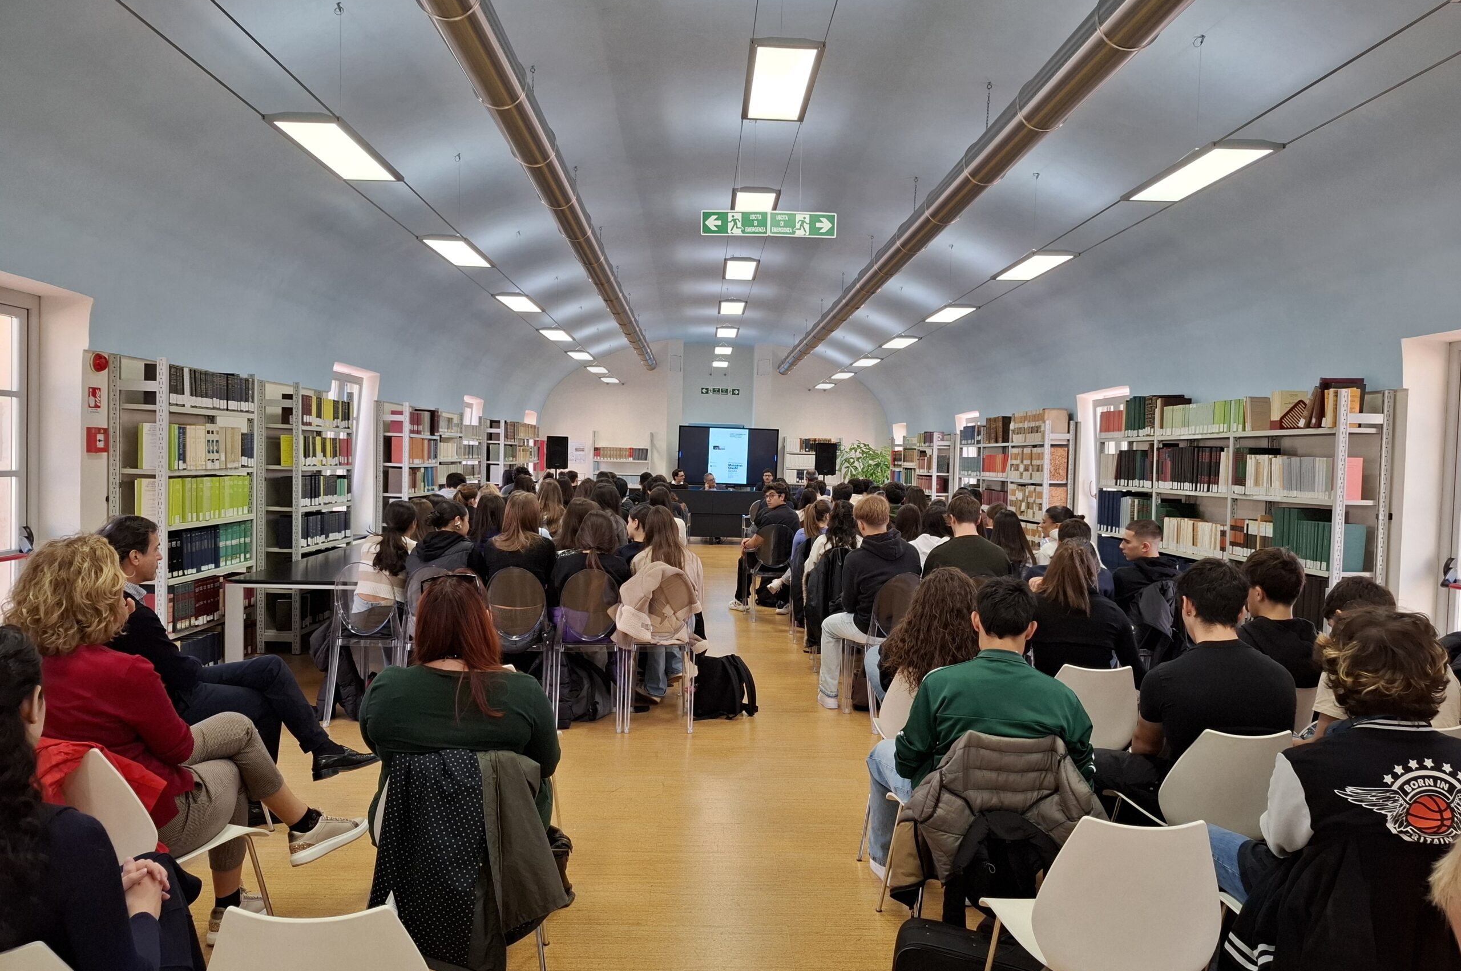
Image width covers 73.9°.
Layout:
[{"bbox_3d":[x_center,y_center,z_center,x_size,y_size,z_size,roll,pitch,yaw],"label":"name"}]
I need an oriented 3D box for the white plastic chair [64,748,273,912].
[{"bbox_3d":[-1.617,1.045,2.651,0.540,0.770,0.540,3,2,31],"label":"white plastic chair"}]

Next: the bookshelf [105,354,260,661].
[{"bbox_3d":[-3.252,0.285,5.830,0.300,1.985,1.130,1,2,-2],"label":"bookshelf"}]

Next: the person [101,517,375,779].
[{"bbox_3d":[-1.901,0.755,3.584,0.570,1.280,0.950,3,2,40],"label":"person"}]

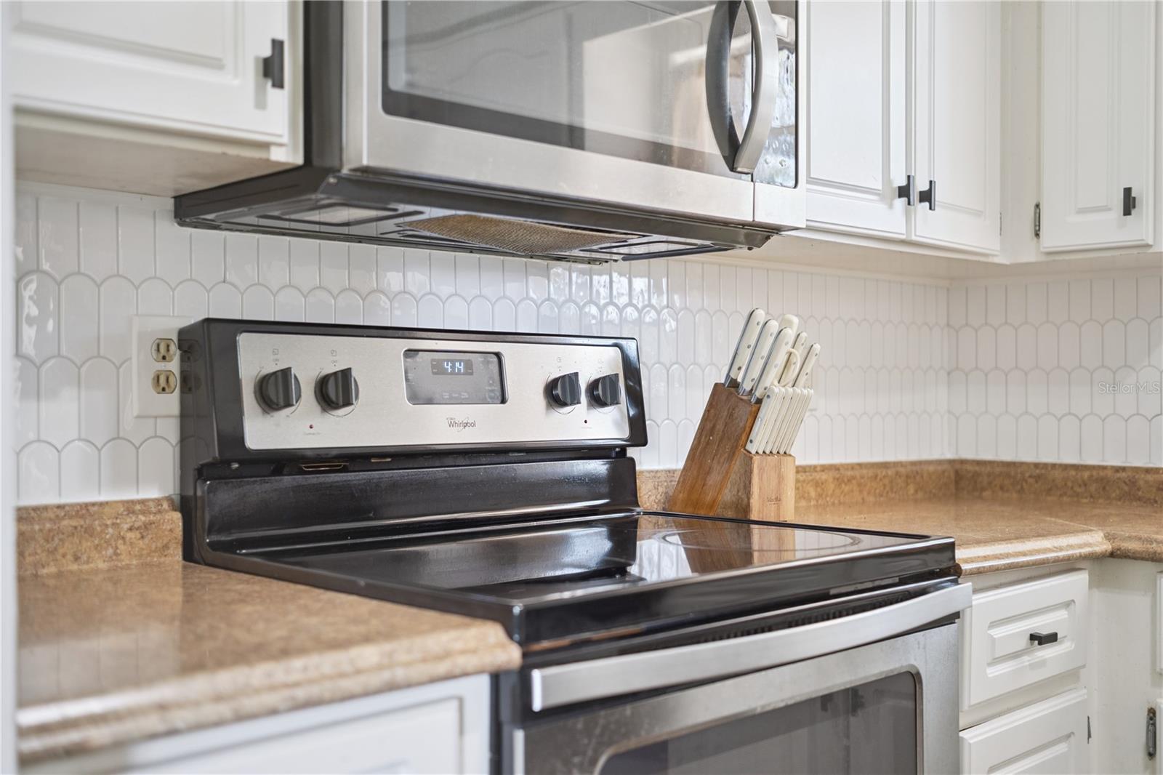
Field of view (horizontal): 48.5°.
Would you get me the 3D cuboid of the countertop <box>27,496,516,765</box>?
[{"bbox_3d":[-0.449,0.191,1.212,0.455,0.116,0.662,0,-1,-44],"label":"countertop"}]

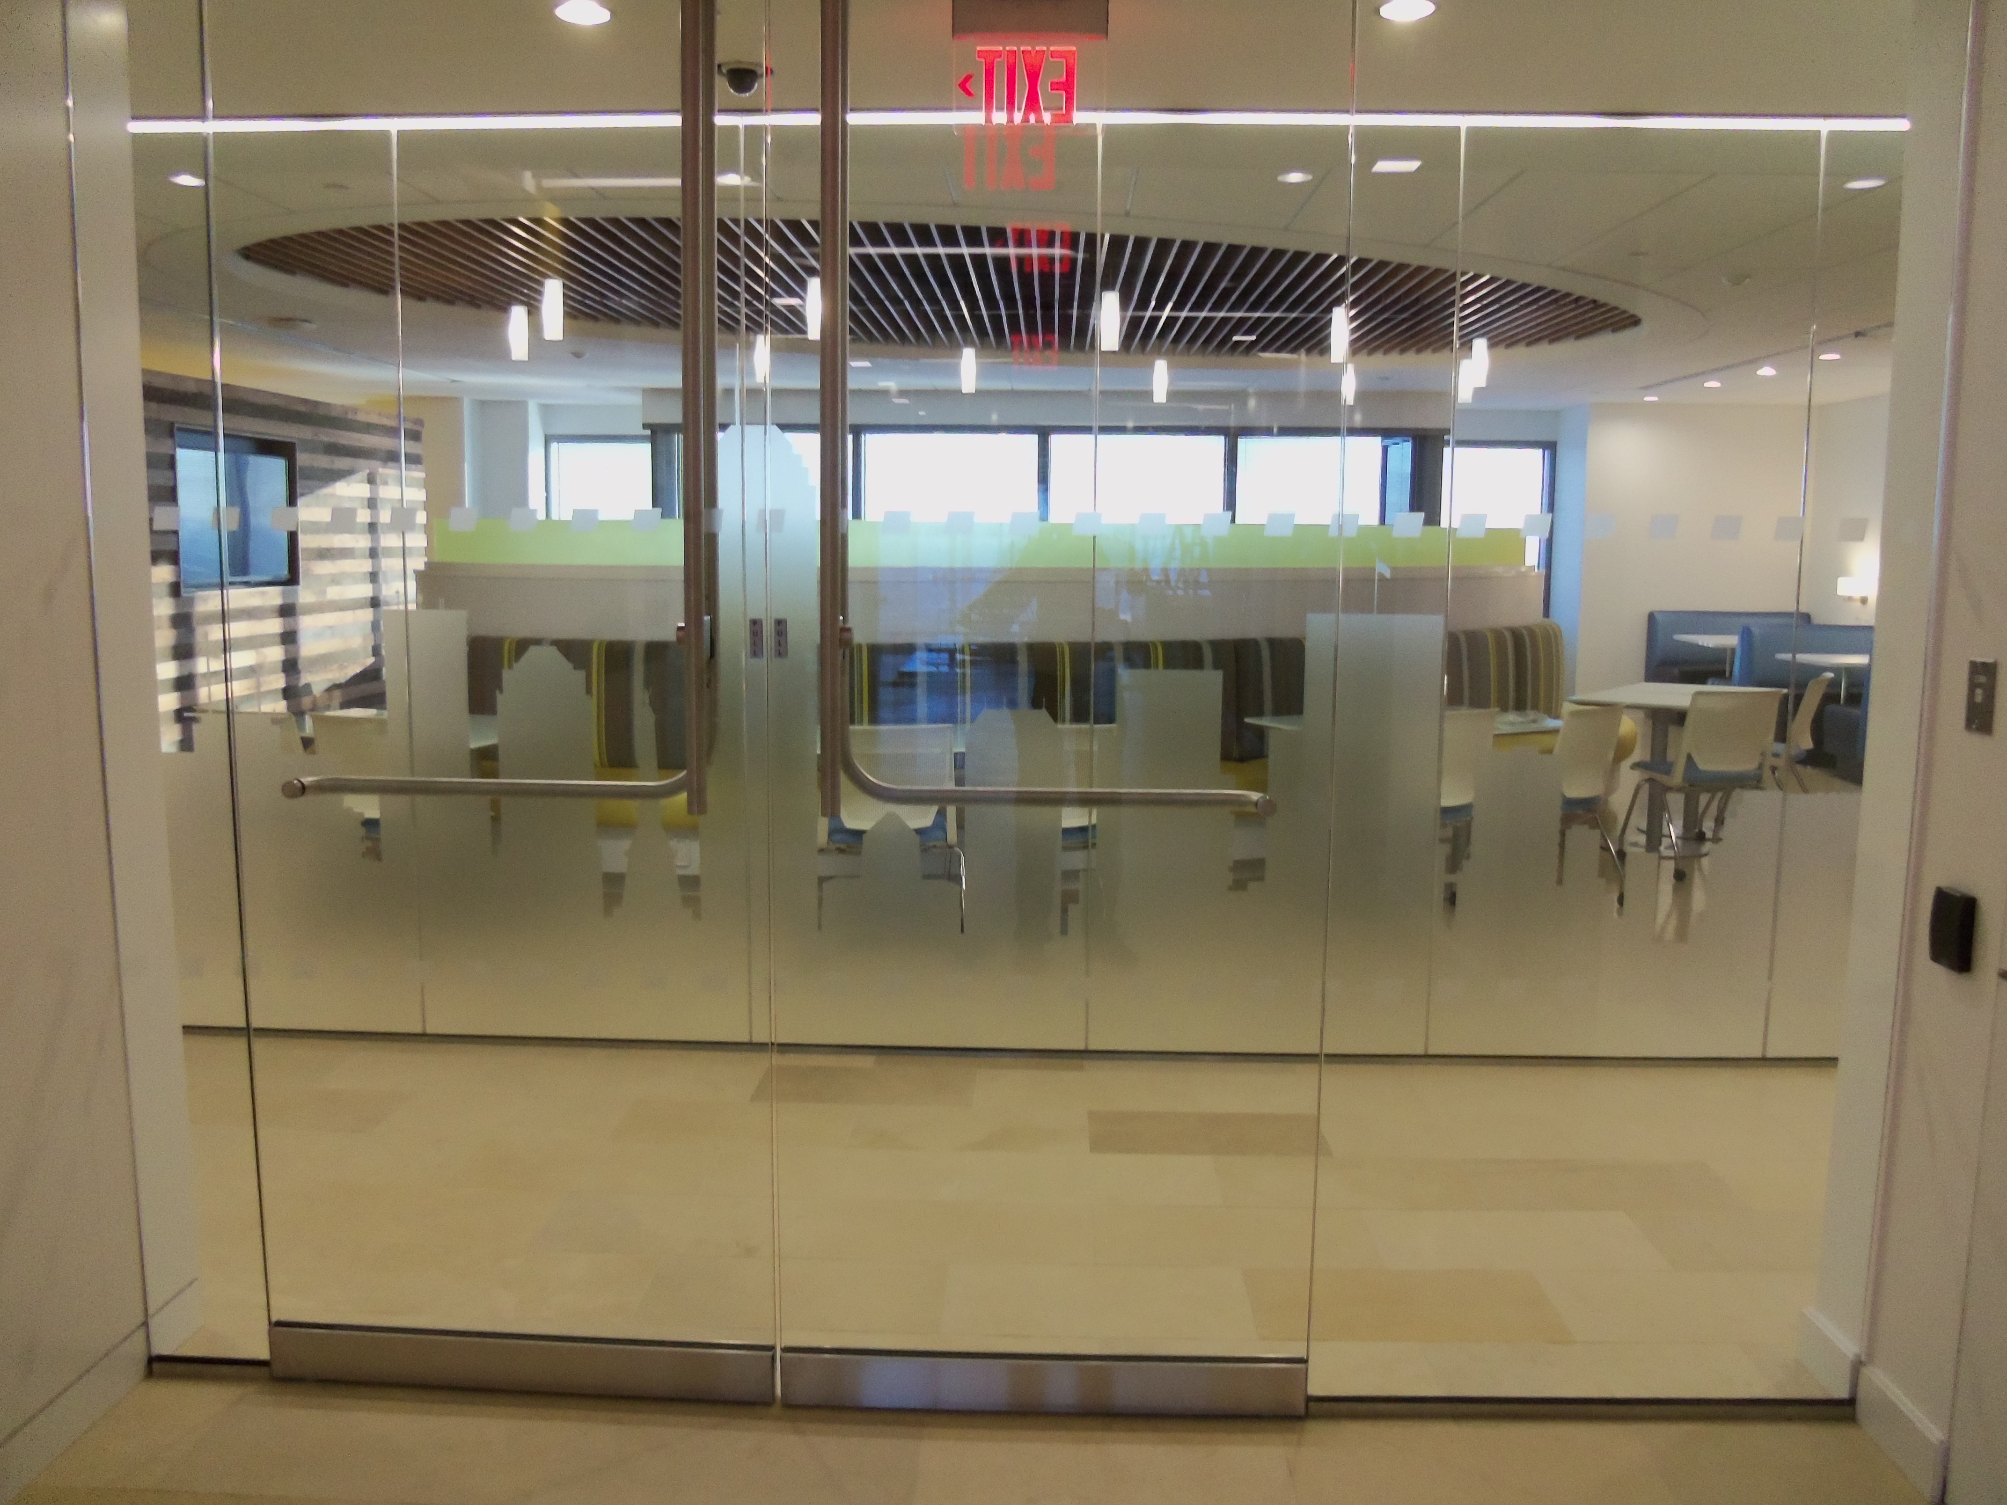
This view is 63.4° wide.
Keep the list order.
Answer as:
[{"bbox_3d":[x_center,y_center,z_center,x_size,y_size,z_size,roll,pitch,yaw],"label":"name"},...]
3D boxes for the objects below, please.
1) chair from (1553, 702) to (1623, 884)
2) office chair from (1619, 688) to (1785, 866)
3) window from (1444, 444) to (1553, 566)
[{"bbox_3d":[2.255,0.214,6.758,0.530,0.860,0.560,-5,9,-38],"label":"chair"},{"bbox_3d":[3.222,0.128,7.489,0.530,0.860,0.560,-2,8,-17],"label":"office chair"},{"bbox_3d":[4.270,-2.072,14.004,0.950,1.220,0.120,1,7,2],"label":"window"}]

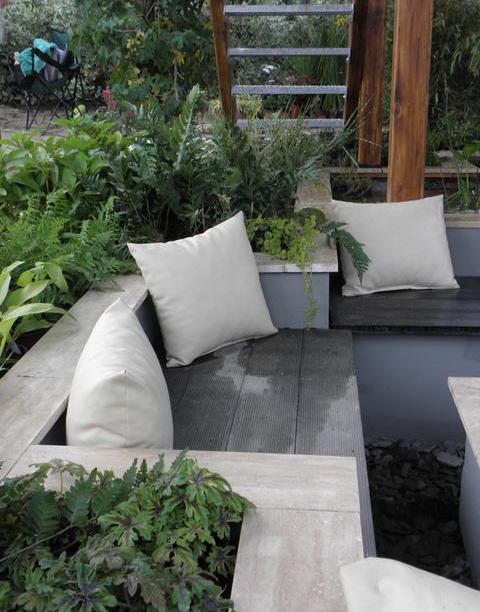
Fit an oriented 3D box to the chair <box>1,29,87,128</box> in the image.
[{"bbox_3d":[-1.701,-1.963,7.081,0.600,0.860,0.750,-11,20,-32],"label":"chair"}]

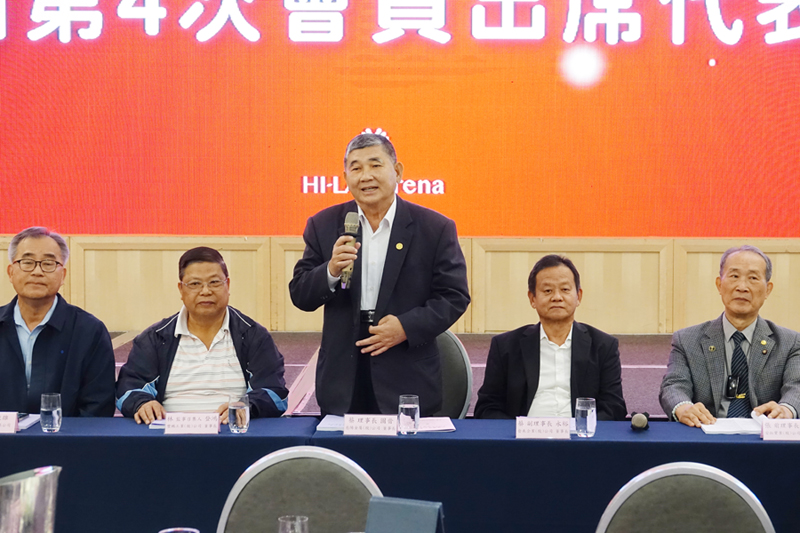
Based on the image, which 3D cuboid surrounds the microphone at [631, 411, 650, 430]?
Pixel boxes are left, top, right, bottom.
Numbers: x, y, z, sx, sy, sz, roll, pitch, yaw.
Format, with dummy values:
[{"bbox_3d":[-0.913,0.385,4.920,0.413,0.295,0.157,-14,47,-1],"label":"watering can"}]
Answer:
[{"bbox_3d":[0.781,0.498,5.557,0.056,0.056,0.250,0,2,7],"label":"microphone"}]

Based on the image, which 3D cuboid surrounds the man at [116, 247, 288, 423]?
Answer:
[{"bbox_3d":[-0.663,0.599,5.804,0.575,1.322,0.750,0,2,-2],"label":"man"}]

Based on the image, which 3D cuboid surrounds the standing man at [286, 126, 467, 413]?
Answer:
[{"bbox_3d":[-0.067,0.398,5.931,0.605,1.719,0.420,0,2,7],"label":"standing man"}]

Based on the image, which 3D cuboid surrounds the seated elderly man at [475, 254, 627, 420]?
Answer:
[{"bbox_3d":[0.508,0.614,5.823,0.530,1.300,0.750,0,2,5],"label":"seated elderly man"}]

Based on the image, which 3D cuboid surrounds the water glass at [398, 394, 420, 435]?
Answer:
[{"bbox_3d":[0.031,0.468,5.389,0.065,0.119,0.065,0,2,2],"label":"water glass"}]

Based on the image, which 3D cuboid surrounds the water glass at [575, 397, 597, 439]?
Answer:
[{"bbox_3d":[0.583,0.471,5.343,0.065,0.119,0.065,0,2,2],"label":"water glass"}]

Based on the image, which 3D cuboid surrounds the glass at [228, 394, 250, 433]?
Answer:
[{"bbox_3d":[-0.506,0.465,5.400,0.065,0.119,0.065,0,2,2],"label":"glass"}]

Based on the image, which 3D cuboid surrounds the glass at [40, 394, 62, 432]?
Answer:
[{"bbox_3d":[-1.103,0.463,5.412,0.065,0.119,0.065,0,2,2],"label":"glass"}]

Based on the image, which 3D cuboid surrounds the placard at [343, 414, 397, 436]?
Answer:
[{"bbox_3d":[-0.092,0.494,5.377,0.170,0.066,0.060,0,2,2],"label":"placard"}]

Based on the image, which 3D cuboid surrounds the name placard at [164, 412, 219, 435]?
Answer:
[{"bbox_3d":[-0.651,0.492,5.384,0.170,0.066,0.060,0,2,2],"label":"name placard"}]

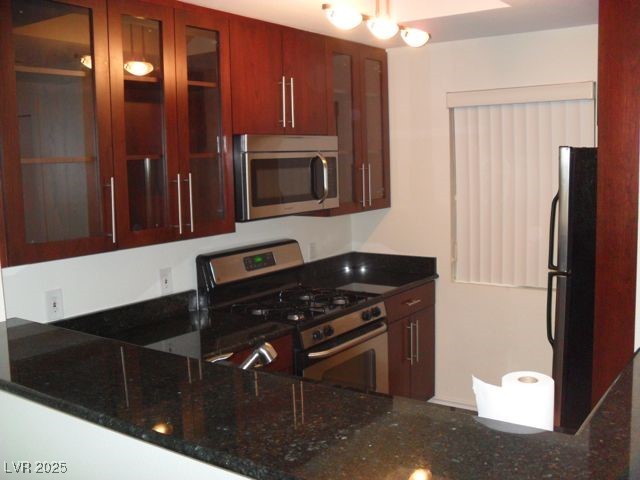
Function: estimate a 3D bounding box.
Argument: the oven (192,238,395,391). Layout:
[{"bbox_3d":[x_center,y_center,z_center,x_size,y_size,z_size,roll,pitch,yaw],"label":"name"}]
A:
[{"bbox_3d":[-0.097,0.656,3.501,0.710,1.200,0.760,3,8,36],"label":"oven"}]

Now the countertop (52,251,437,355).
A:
[{"bbox_3d":[-0.208,0.309,3.405,0.640,0.155,2.430,3,8,36],"label":"countertop"}]

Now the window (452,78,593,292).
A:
[{"bbox_3d":[1.169,-0.306,3.827,0.875,1.185,0.100,3,8,36],"label":"window"}]

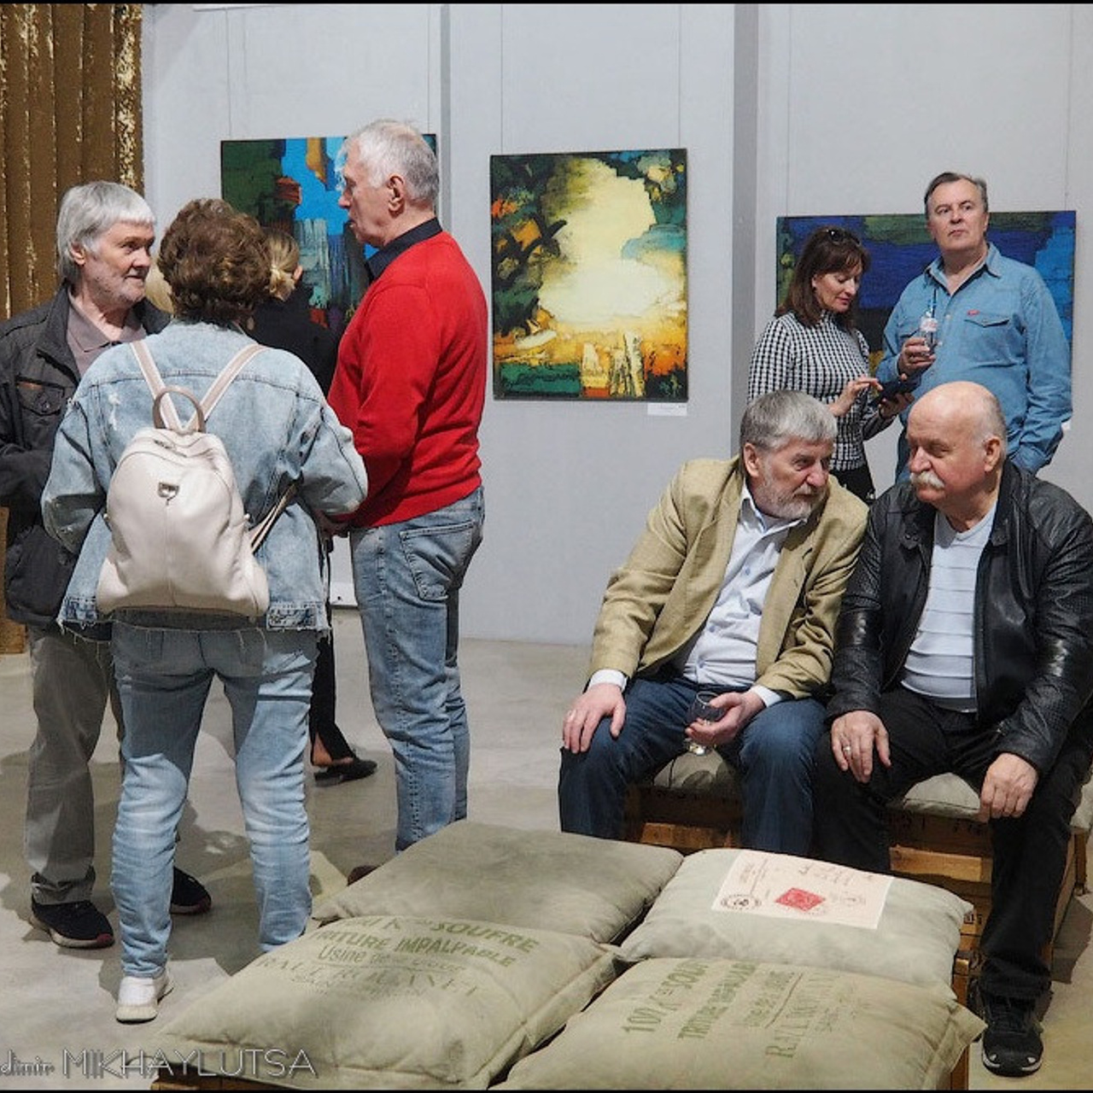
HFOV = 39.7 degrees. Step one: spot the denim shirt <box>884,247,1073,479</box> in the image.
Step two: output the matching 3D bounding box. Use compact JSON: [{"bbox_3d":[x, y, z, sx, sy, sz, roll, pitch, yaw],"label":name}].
[{"bbox_3d":[1.275,-0.531,4.521,0.560,0.730,0.370,5,10,30],"label":"denim shirt"}]

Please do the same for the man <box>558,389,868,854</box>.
[{"bbox_3d":[0.361,0.287,3.227,0.640,1.230,0.840,2,9,12],"label":"man"}]

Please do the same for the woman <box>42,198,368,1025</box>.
[{"bbox_3d":[-0.683,0.121,3.050,0.610,1.610,0.480,0,8,-2],"label":"woman"}]

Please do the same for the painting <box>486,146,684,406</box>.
[{"bbox_3d":[0.171,-1.098,6.198,0.825,1.003,0.030,2,9,15],"label":"painting"}]

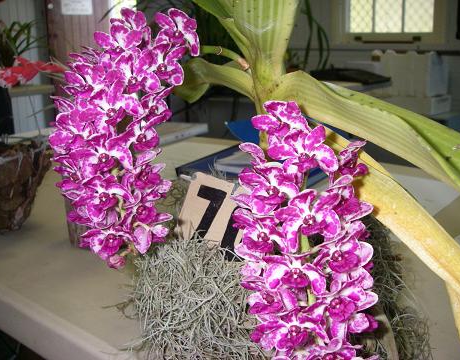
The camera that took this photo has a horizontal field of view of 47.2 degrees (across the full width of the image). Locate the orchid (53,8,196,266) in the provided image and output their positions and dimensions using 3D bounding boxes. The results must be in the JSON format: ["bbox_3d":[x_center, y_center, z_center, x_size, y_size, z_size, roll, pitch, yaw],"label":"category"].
[{"bbox_3d":[-0.090,-0.036,0.450,0.120,0.215,0.108,-3,13,-5],"label":"orchid"}]

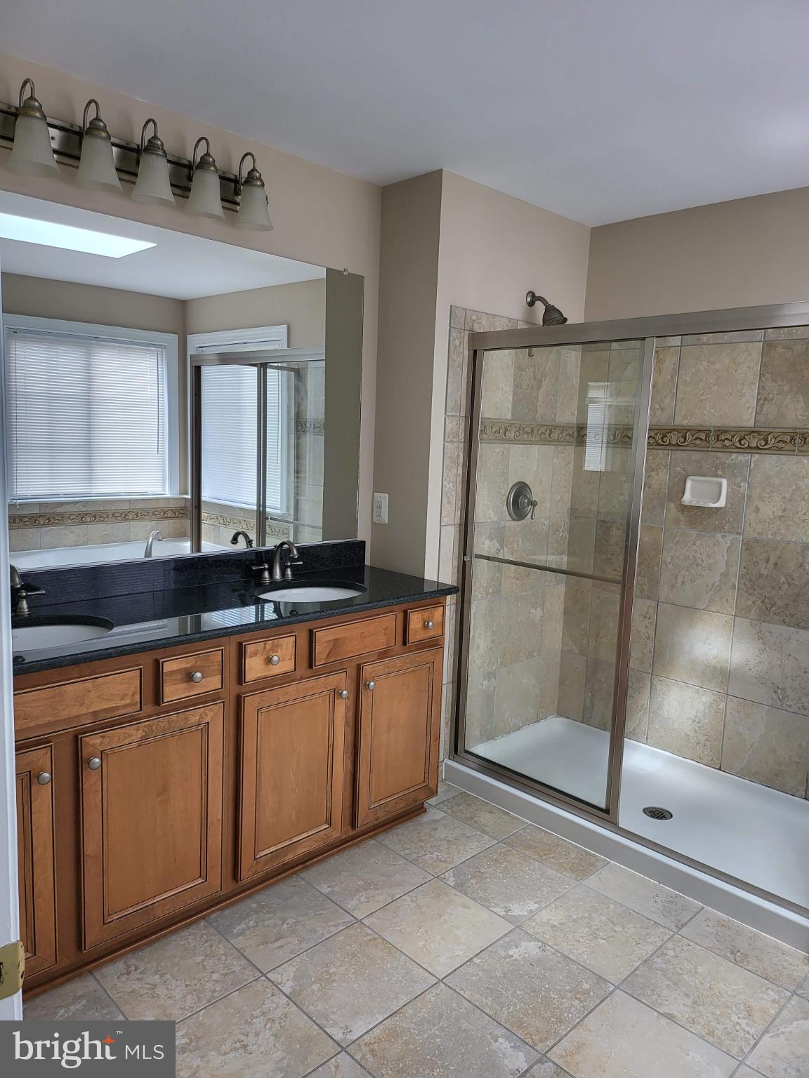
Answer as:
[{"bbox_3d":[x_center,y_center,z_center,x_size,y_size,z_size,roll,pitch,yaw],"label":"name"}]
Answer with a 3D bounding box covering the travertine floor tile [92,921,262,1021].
[{"bbox_3d":[-0.617,1.171,2.014,0.328,0.010,0.332,-5,11,-44],"label":"travertine floor tile"}]

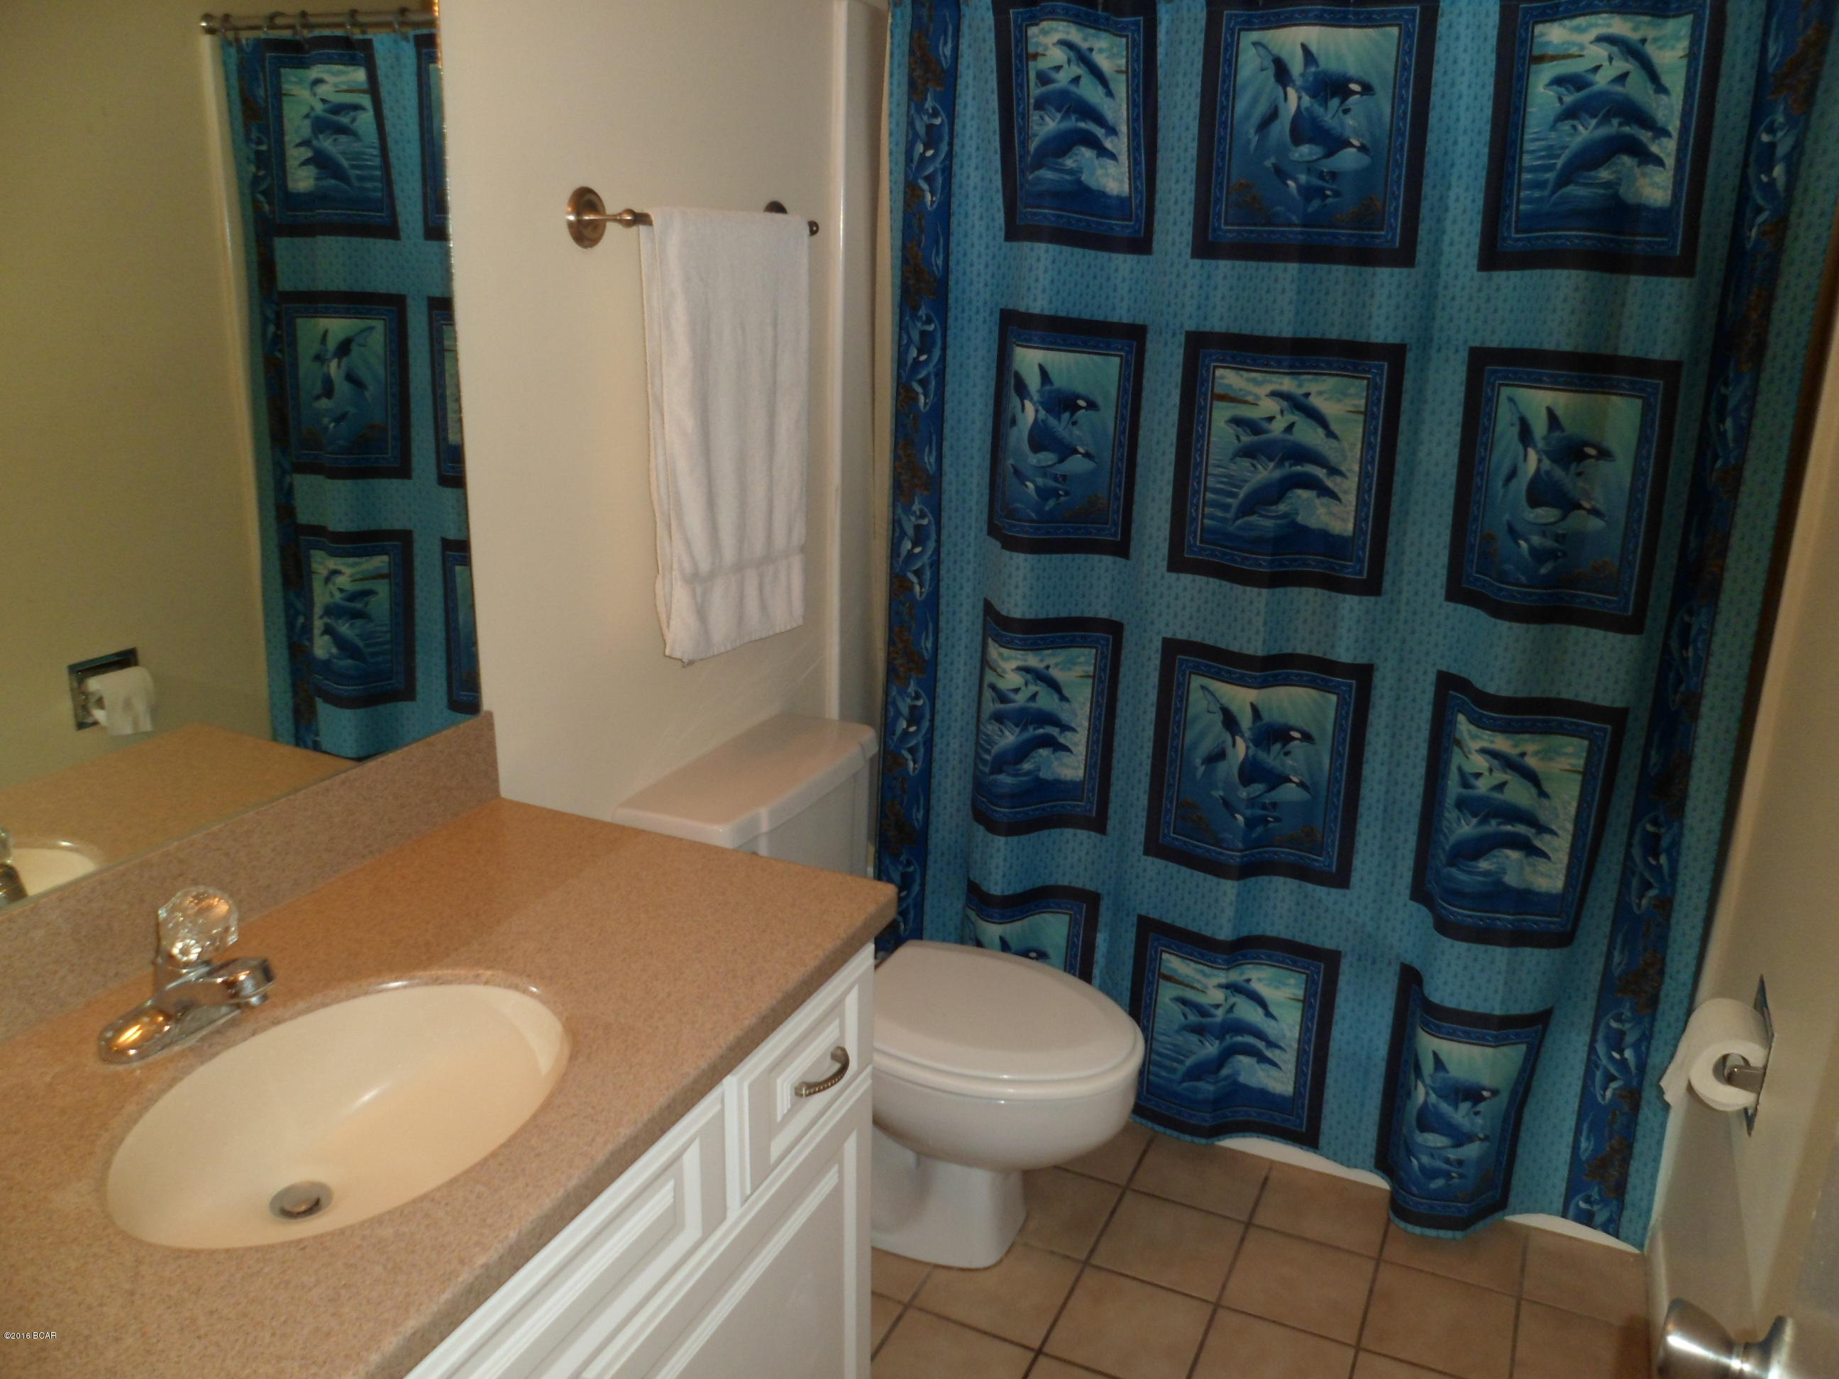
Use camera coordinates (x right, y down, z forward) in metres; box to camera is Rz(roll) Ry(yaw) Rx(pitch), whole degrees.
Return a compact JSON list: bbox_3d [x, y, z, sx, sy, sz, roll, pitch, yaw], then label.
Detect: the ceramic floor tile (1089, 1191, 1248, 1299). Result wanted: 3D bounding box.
[{"bbox_3d":[0.398,0.880,2.185,0.203,0.010,0.203,9,19,24],"label":"ceramic floor tile"}]

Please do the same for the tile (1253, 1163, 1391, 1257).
[{"bbox_3d":[0.671,0.856,2.281,0.203,0.010,0.193,9,19,24],"label":"tile"}]

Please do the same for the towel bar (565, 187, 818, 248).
[{"bbox_3d":[-0.283,-0.639,1.893,0.083,0.074,0.530,9,19,24],"label":"towel bar"}]

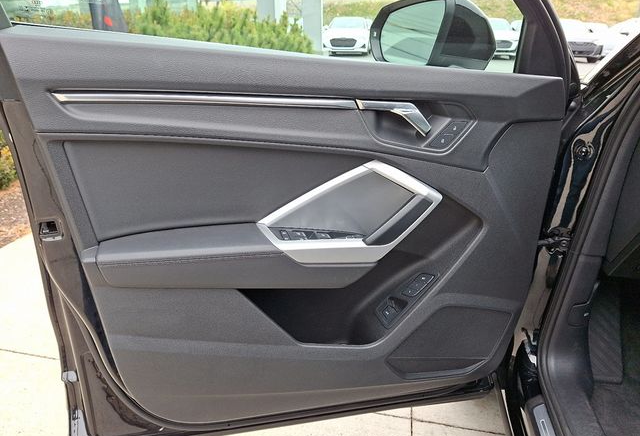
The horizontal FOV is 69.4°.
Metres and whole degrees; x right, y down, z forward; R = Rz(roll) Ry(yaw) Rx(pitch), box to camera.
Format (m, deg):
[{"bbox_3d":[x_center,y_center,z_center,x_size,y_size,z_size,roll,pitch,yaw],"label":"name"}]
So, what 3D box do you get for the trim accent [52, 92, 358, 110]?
[{"bbox_3d":[-0.168,-0.192,0.757,0.482,0.020,0.020,-1,23,-12],"label":"trim accent"}]

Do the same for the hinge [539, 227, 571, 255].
[{"bbox_3d":[0.552,0.051,1.089,0.070,0.058,0.050,-4,23,-11],"label":"hinge"}]

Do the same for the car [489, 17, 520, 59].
[{"bbox_3d":[7.375,-7.618,19.685,1.880,1.460,4.750,5,23,10],"label":"car"}]

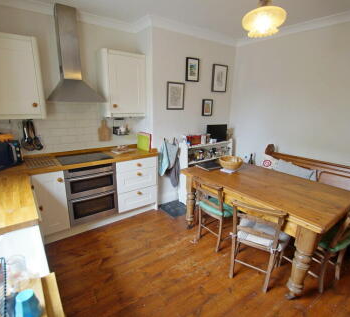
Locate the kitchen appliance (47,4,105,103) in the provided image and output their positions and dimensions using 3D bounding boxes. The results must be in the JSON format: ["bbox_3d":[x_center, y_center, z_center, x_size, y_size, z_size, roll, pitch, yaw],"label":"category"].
[{"bbox_3d":[-1.213,-1.184,2.292,0.600,1.010,0.490,-10,18,-35],"label":"kitchen appliance"}]

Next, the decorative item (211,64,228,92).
[{"bbox_3d":[0.787,-1.385,3.469,0.345,0.440,0.030,-10,18,-35],"label":"decorative item"}]

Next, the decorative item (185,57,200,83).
[{"bbox_3d":[0.274,-1.368,3.085,0.247,0.340,0.030,-10,18,-35],"label":"decorative item"}]

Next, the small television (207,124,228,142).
[{"bbox_3d":[0.777,-0.442,3.610,0.510,0.330,0.080,-8,16,-30],"label":"small television"}]

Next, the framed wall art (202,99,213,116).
[{"bbox_3d":[0.564,-0.875,3.442,0.230,0.277,0.030,-10,18,-35],"label":"framed wall art"}]

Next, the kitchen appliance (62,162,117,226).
[{"bbox_3d":[-1.166,0.391,2.682,0.610,0.718,0.560,-10,18,-35],"label":"kitchen appliance"}]

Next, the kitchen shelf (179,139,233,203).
[{"bbox_3d":[0.551,0.174,3.547,1.035,1.030,0.265,-10,18,-35],"label":"kitchen shelf"}]

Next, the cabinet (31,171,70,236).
[{"bbox_3d":[-1.534,0.434,2.457,0.310,0.730,0.580,-10,17,-36],"label":"cabinet"}]

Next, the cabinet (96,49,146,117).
[{"bbox_3d":[-0.729,-1.020,2.801,0.520,0.805,0.340,-10,18,-35],"label":"cabinet"}]

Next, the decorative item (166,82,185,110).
[{"bbox_3d":[0.032,-0.951,3.078,0.335,0.395,0.025,-10,17,-36],"label":"decorative item"}]

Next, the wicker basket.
[{"bbox_3d":[0.768,0.070,2.680,0.310,0.120,0.310,0,14,0],"label":"wicker basket"}]

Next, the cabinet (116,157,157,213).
[{"bbox_3d":[-0.677,0.308,3.037,0.600,0.728,0.570,-10,18,-35],"label":"cabinet"}]

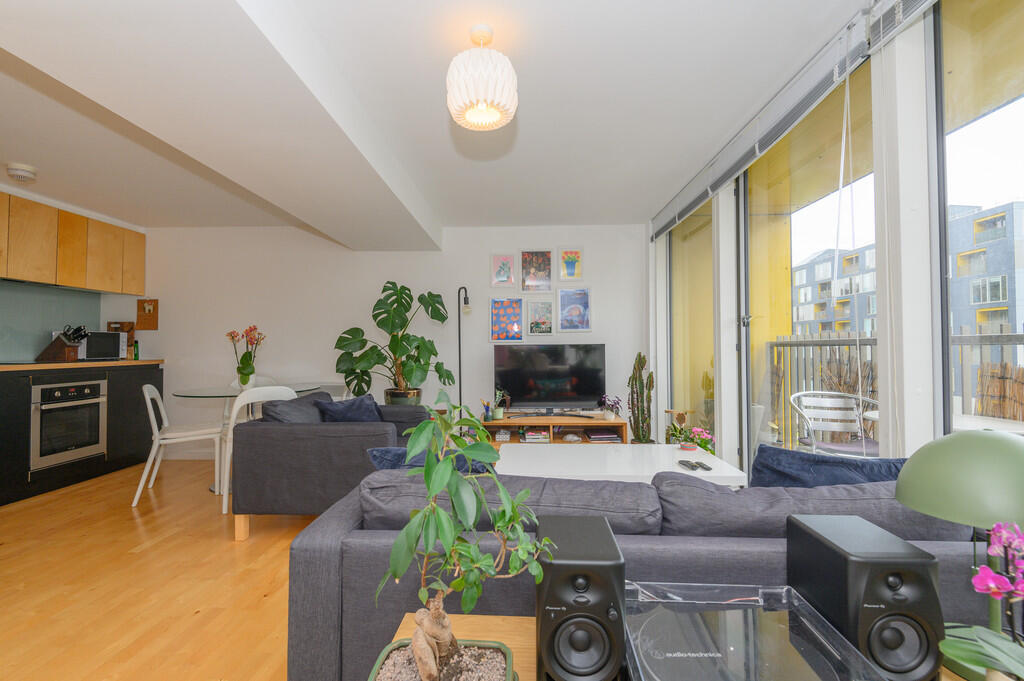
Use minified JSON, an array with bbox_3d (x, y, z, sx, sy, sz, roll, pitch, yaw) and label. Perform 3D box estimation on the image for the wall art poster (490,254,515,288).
[{"bbox_3d":[-0.086,-0.647,4.267,0.235,0.320,0.020,0,-1,2],"label":"wall art poster"}]

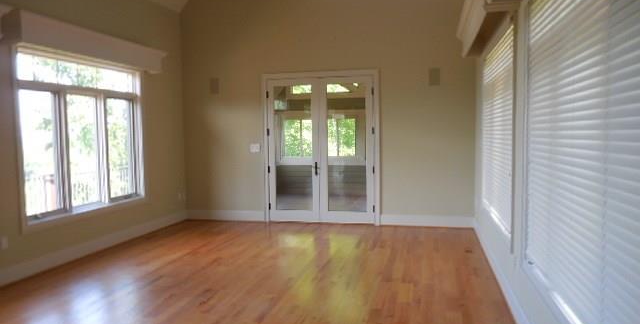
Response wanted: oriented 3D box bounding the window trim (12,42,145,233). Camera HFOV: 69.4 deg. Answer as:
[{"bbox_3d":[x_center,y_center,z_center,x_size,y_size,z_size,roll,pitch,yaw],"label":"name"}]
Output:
[{"bbox_3d":[-3.034,-0.328,6.079,0.085,2.000,2.230,0,4,13],"label":"window trim"}]

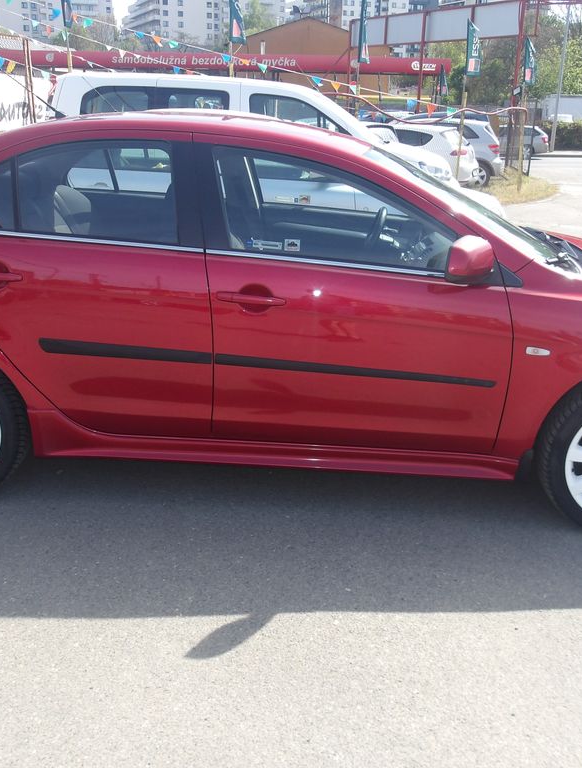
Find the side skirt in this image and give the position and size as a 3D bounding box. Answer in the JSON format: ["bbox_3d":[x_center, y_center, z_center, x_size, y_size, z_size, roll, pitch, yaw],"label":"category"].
[{"bbox_3d":[-0.063,0.211,3.045,1.848,0.187,0.130,3,18,2],"label":"side skirt"}]

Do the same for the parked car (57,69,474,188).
[{"bbox_3d":[-0.331,-2.798,10.217,4.900,1.930,1.920,3,18,3],"label":"parked car"}]

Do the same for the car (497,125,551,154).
[{"bbox_3d":[9.836,-11.575,37.749,4.500,1.460,1.780,-1,18,-8],"label":"car"}]

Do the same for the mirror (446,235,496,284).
[{"bbox_3d":[0.617,-0.431,2.733,0.140,0.147,0.200,3,18,2],"label":"mirror"}]

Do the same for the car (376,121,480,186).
[{"bbox_3d":[2.221,-5.405,18.963,4.300,1.470,1.770,12,21,28],"label":"car"}]

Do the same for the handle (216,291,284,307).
[{"bbox_3d":[-0.141,-0.309,2.870,0.250,0.032,0.050,5,17,1],"label":"handle"}]

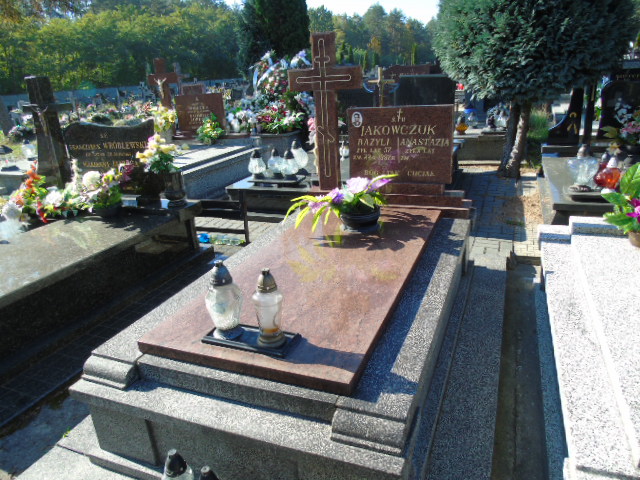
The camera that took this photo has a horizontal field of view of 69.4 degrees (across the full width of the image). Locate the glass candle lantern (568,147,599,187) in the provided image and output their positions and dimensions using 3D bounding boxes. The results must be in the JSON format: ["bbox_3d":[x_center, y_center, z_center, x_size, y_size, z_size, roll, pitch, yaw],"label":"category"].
[{"bbox_3d":[1.913,-0.532,3.382,0.235,0.308,0.180,4,21,22],"label":"glass candle lantern"}]

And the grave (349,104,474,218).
[{"bbox_3d":[0.610,-0.560,3.251,0.850,0.730,0.220,4,21,22],"label":"grave"}]

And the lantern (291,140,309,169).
[{"bbox_3d":[-0.198,-0.915,5.162,0.185,0.382,0.185,4,21,21],"label":"lantern"}]

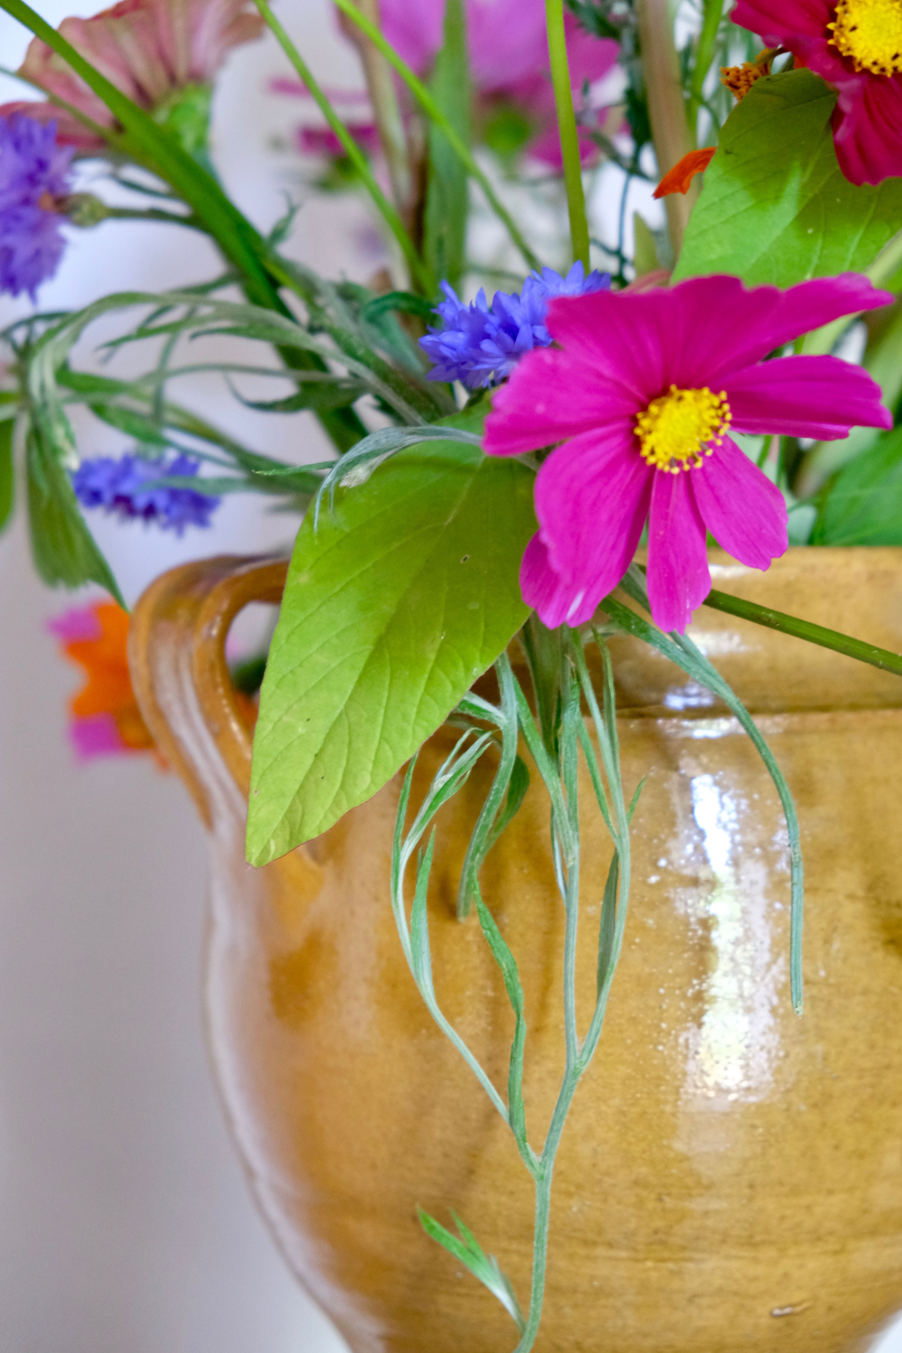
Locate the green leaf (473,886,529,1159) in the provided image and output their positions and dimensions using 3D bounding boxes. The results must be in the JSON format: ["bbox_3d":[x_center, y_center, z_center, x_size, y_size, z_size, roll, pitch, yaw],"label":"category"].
[{"bbox_3d":[0.012,0.072,0.650,0.008,0.056,0.007,-10,-2,0],"label":"green leaf"}]

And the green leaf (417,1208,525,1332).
[{"bbox_3d":[0.005,0.123,0.650,0.008,0.033,0.009,-37,12,0],"label":"green leaf"}]

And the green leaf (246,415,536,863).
[{"bbox_3d":[-0.014,-0.010,0.641,0.050,0.112,0.014,29,-17,5],"label":"green leaf"}]

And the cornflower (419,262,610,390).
[{"bbox_3d":[0.014,-0.072,0.645,0.041,0.024,0.038,-13,16,12],"label":"cornflower"}]

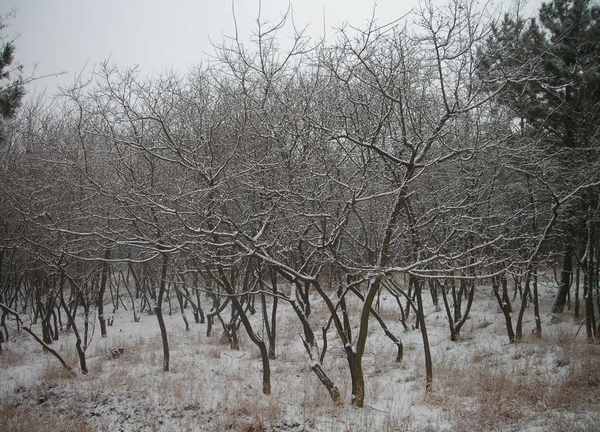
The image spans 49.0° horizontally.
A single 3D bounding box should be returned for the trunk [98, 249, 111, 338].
[{"bbox_3d":[-3.146,1.247,10.600,0.183,1.416,0.170,0,-2,0],"label":"trunk"}]

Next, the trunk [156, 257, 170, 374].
[{"bbox_3d":[-1.658,1.172,8.000,0.162,1.433,0.150,0,-2,0],"label":"trunk"}]

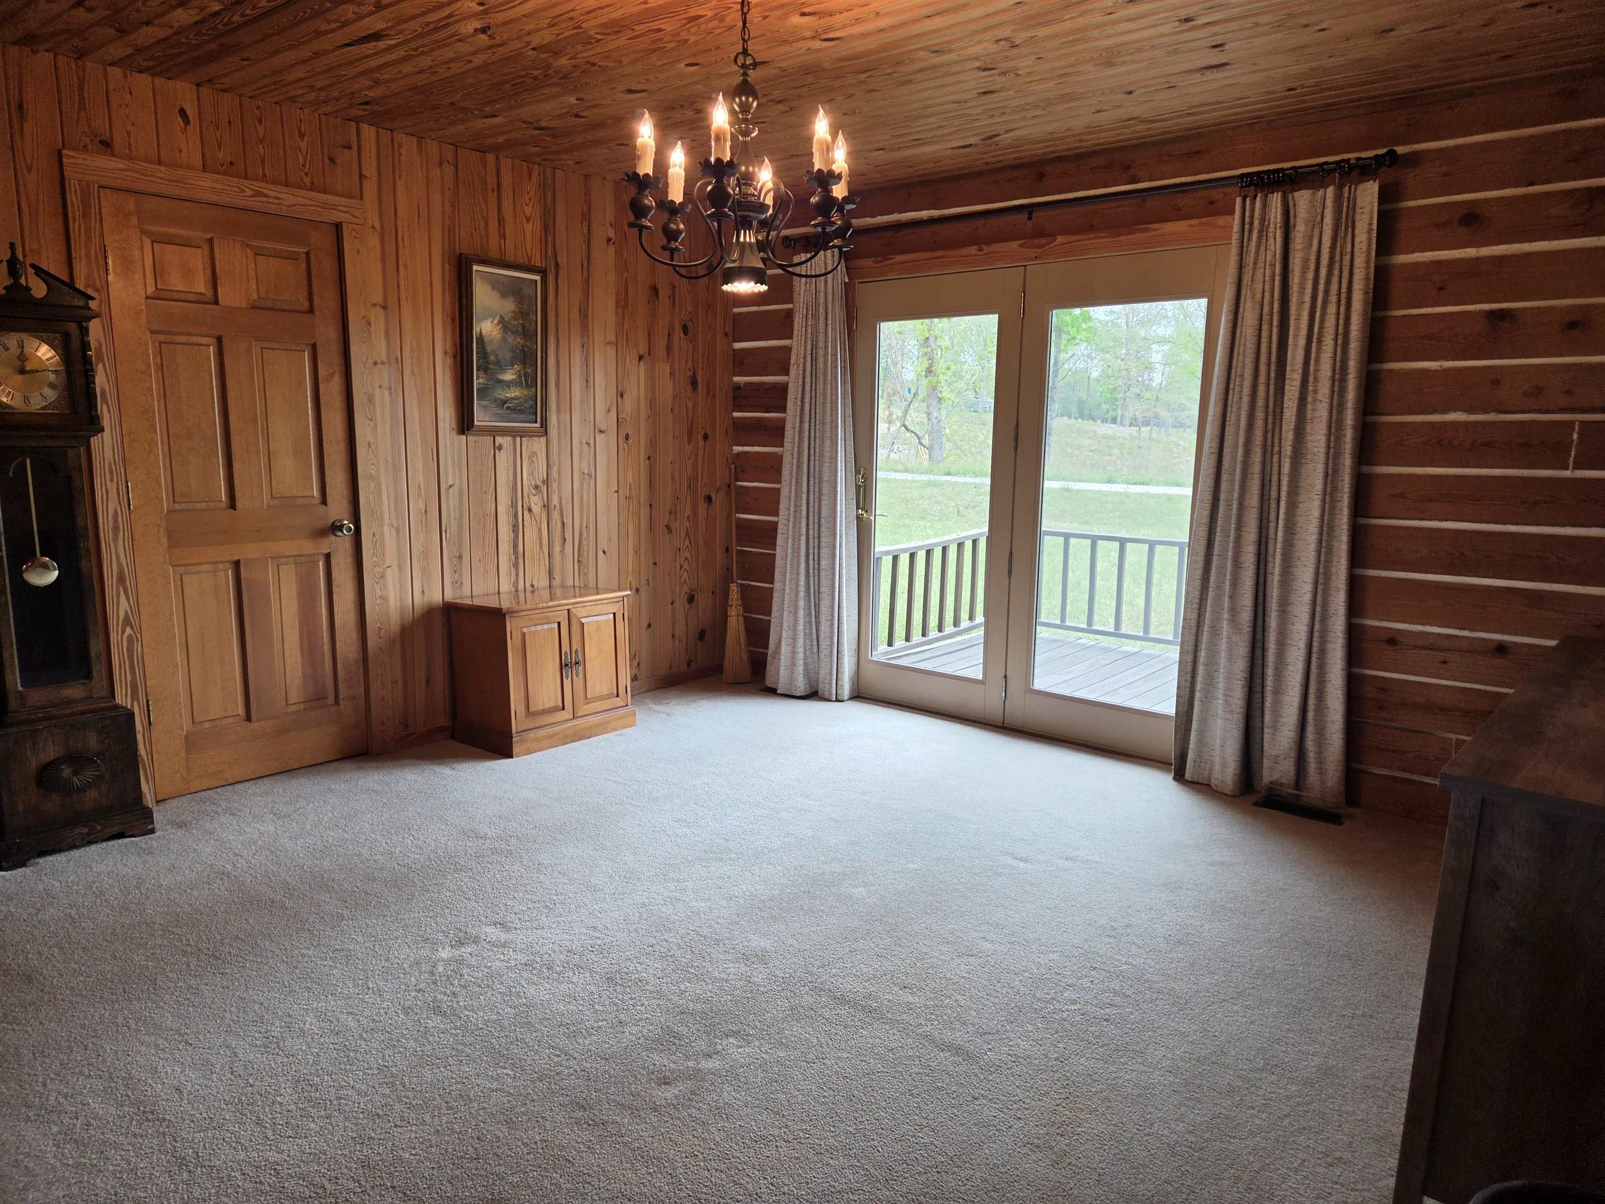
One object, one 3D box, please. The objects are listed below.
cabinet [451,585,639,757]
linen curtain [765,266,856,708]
[{"bbox_3d":[-1.108,0.272,4.575,0.410,0.592,0.650,8,12,39],"label":"cabinet"},{"bbox_3d":[0.041,-0.582,5.135,0.470,2.100,0.180,8,12,39],"label":"linen curtain"}]

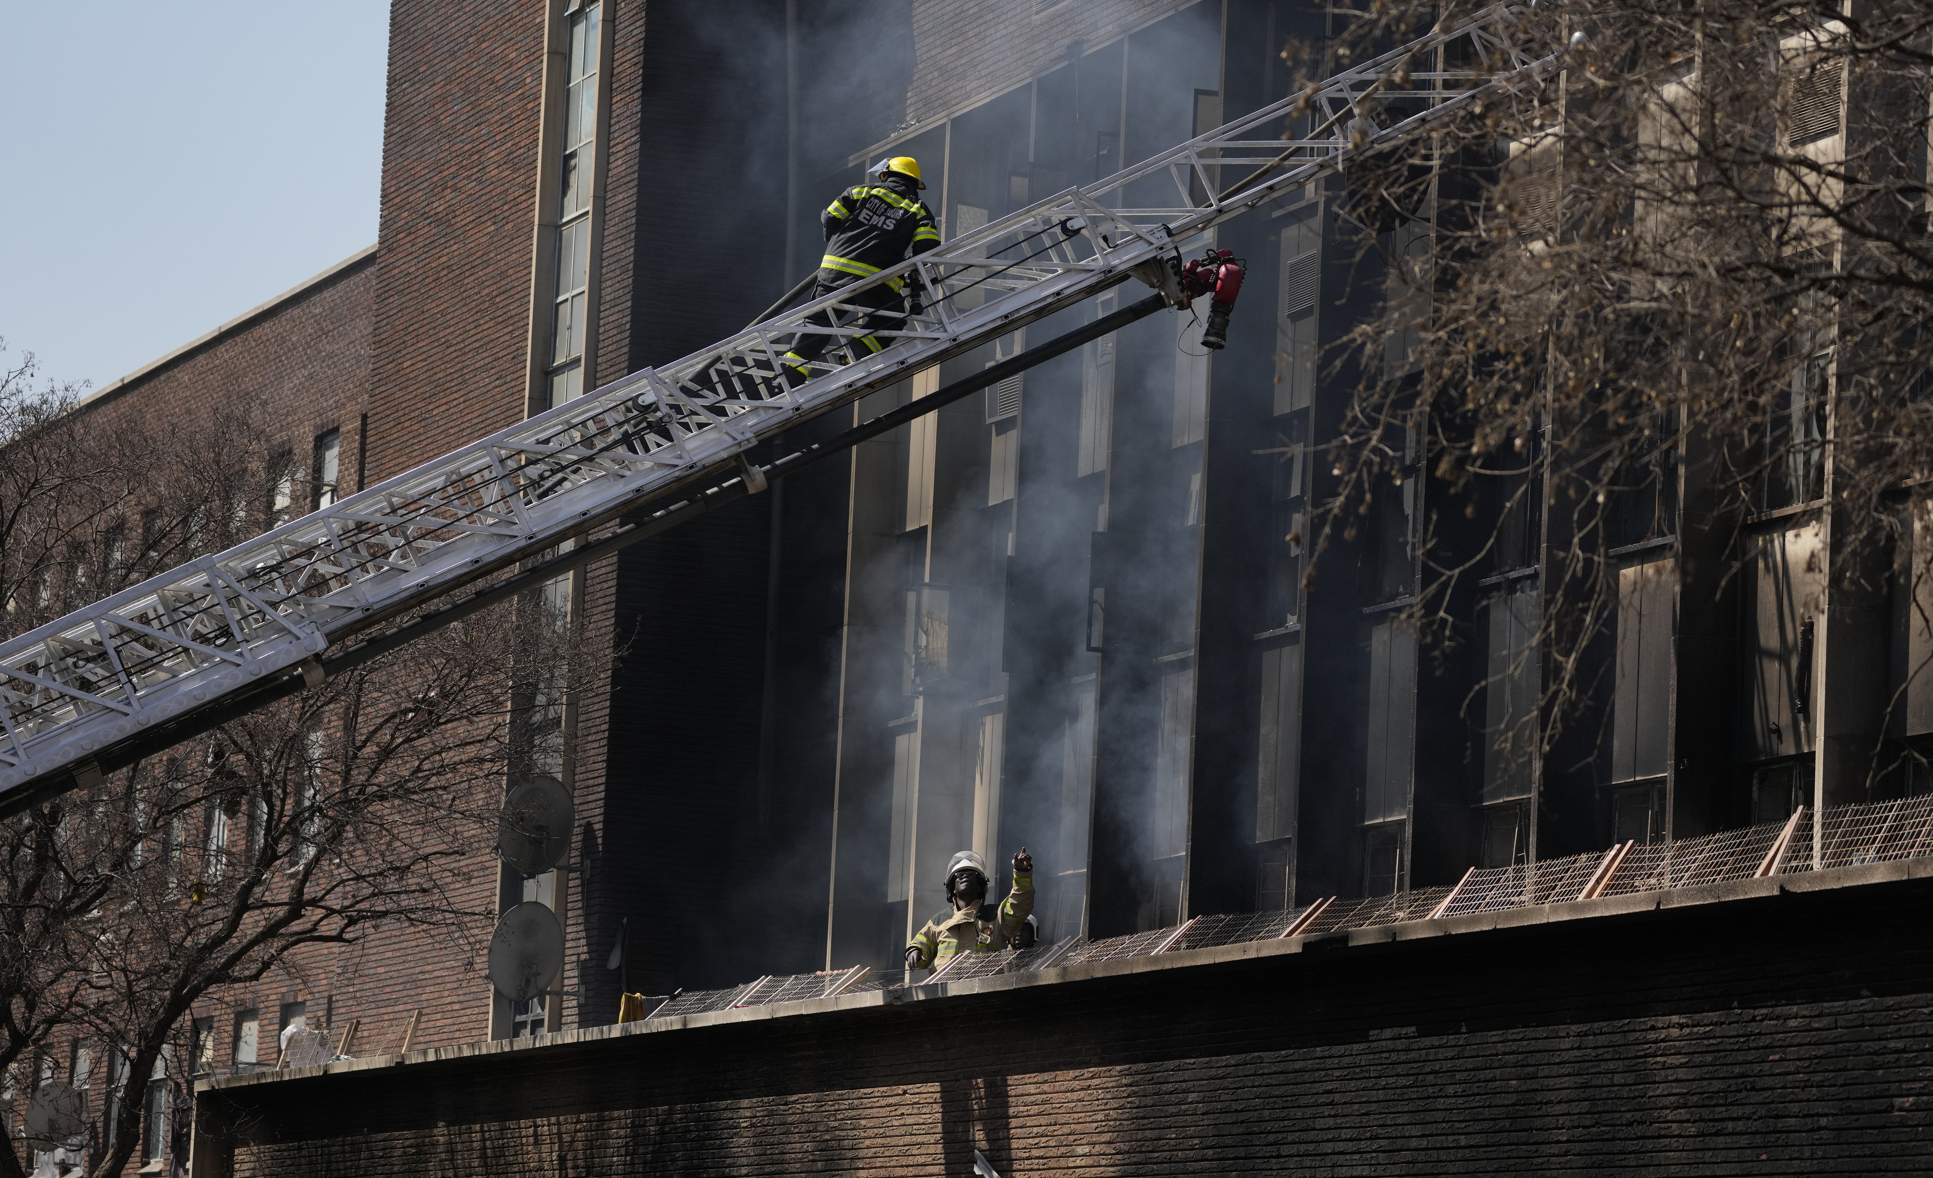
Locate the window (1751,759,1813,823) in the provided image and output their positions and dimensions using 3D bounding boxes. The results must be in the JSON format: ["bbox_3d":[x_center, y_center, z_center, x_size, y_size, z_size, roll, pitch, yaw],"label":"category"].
[{"bbox_3d":[4.935,1.351,40.647,0.080,0.650,0.850,5,-8,-20],"label":"window"}]

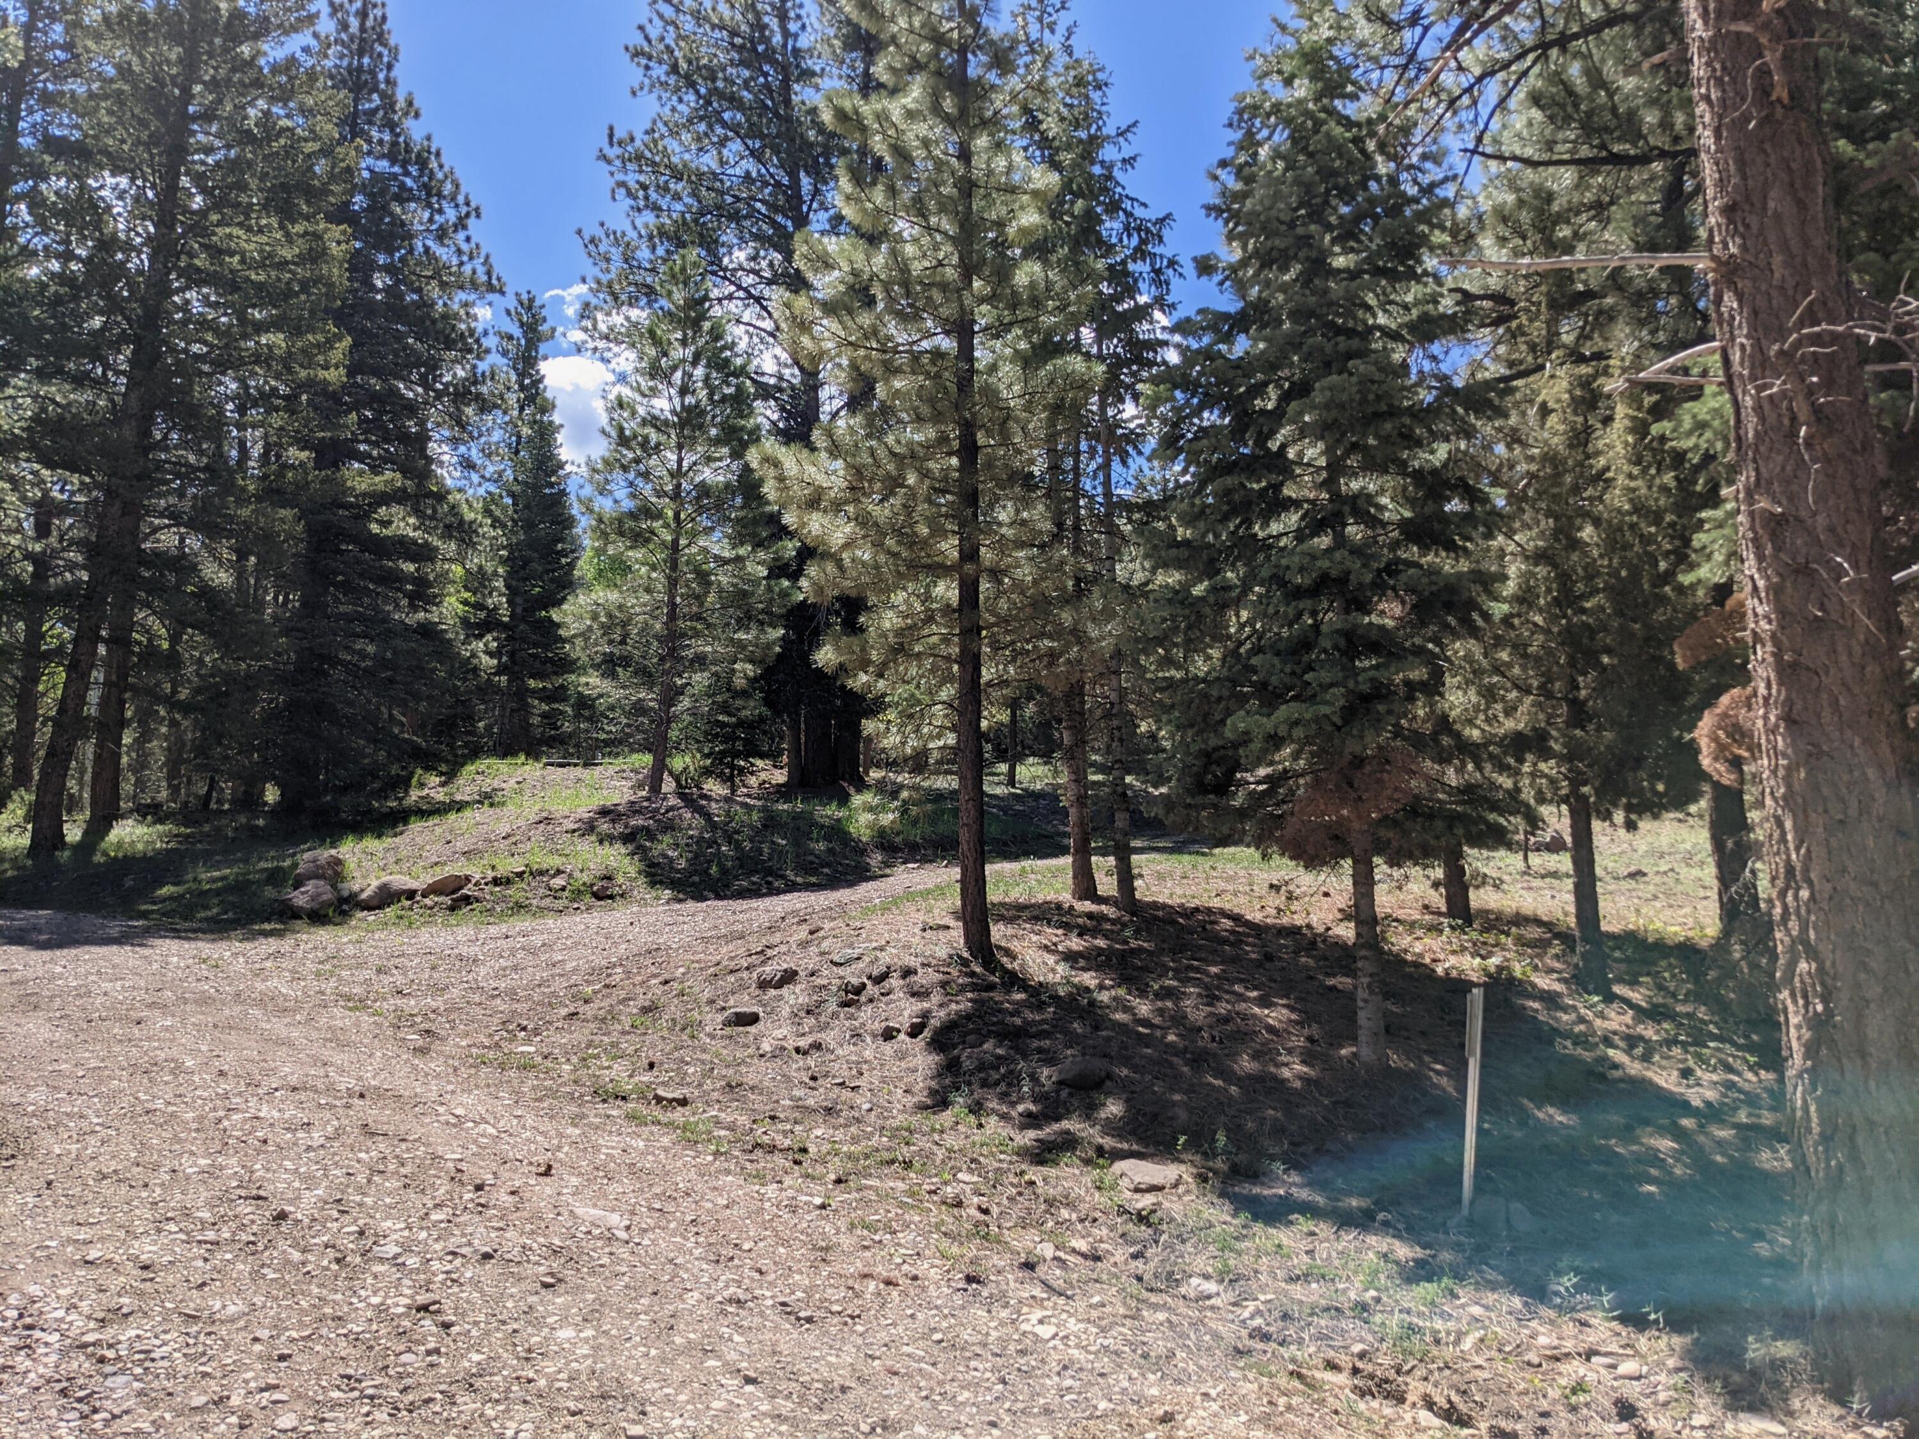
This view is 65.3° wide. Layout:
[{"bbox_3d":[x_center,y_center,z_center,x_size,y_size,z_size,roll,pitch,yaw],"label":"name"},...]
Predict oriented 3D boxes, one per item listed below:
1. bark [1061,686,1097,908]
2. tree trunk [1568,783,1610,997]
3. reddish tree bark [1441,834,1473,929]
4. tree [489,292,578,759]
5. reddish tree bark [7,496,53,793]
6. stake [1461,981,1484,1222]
[{"bbox_3d":[1.450,0.860,18.221,0.260,2.660,0.260,-2,-10,4],"label":"bark"},{"bbox_3d":[6.369,1.713,15.179,0.260,2.150,0.260,-5,-10,22],"label":"tree trunk"},{"bbox_3d":[6.185,2.009,18.601,0.280,1.130,0.280,-4,-10,18],"label":"reddish tree bark"},{"bbox_3d":[-11.351,-5.221,39.021,2.400,12.630,2.400,2,-10,-16],"label":"tree"},{"bbox_3d":[-18.255,-1.523,29.473,0.440,6.000,0.440,5,-11,-32],"label":"reddish tree bark"},{"bbox_3d":[2.895,2.169,8.482,0.085,1.290,0.050,3,-8,19],"label":"stake"}]

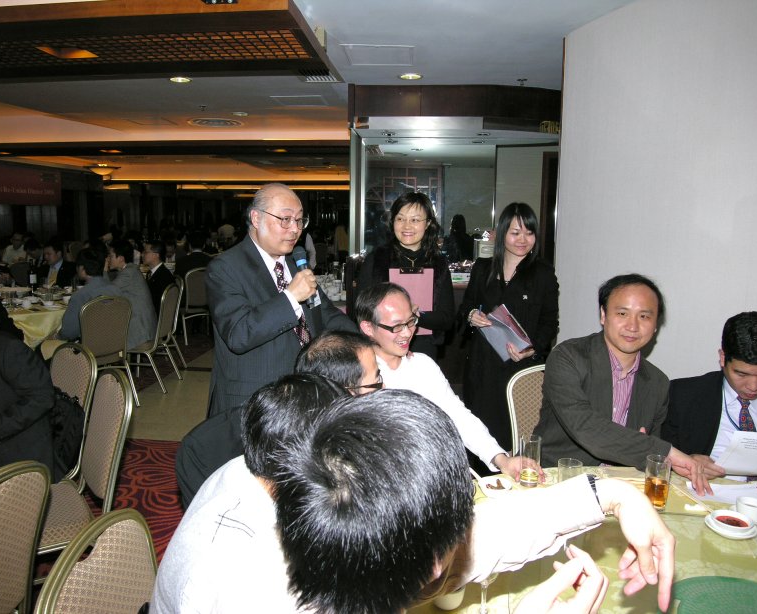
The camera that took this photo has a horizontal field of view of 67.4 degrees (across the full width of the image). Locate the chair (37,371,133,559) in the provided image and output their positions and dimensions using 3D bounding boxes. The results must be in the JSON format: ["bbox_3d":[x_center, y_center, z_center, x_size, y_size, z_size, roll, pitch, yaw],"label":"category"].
[{"bbox_3d":[-1.245,0.735,2.150,0.560,0.910,0.450,-9,12,-44],"label":"chair"}]

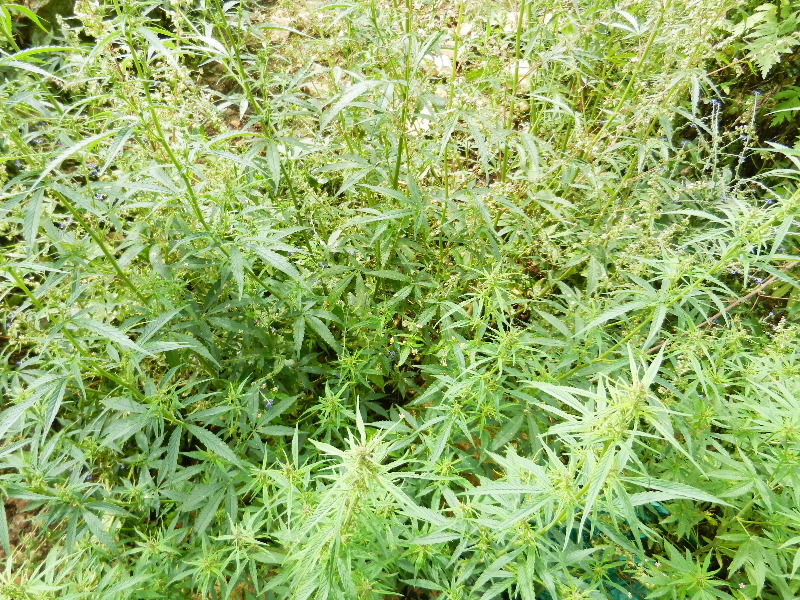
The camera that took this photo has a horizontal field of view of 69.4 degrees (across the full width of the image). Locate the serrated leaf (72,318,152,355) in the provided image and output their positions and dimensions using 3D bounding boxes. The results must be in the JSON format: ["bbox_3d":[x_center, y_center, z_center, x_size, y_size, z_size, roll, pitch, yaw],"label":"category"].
[{"bbox_3d":[-0.446,0.058,0.900,0.130,0.014,0.021,23,55,1],"label":"serrated leaf"}]

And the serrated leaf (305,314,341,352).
[{"bbox_3d":[-0.133,0.058,1.000,0.020,0.012,0.090,-37,77,-23],"label":"serrated leaf"}]

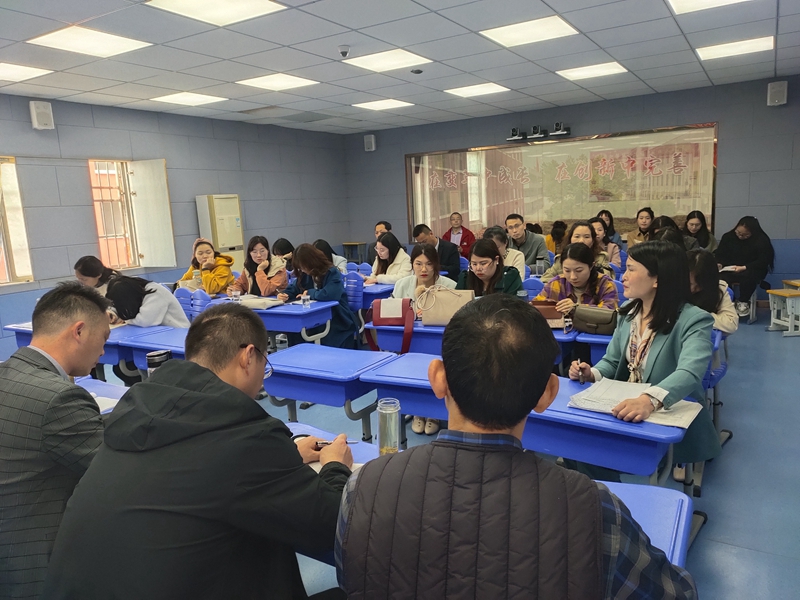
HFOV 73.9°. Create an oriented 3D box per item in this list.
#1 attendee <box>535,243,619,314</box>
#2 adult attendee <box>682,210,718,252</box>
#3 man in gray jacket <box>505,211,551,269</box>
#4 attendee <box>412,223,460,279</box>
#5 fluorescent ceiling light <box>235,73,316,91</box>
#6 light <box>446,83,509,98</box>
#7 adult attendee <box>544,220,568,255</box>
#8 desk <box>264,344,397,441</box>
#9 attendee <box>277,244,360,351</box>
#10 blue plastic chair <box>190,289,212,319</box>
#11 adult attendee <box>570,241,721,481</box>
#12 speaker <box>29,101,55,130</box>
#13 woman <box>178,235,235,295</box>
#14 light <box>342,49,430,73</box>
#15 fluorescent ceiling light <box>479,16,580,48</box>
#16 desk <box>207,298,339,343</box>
[{"bbox_3d":[1.065,0.272,3.218,0.520,1.228,0.620,1,12,20],"label":"attendee"},{"bbox_3d":[3.111,-0.329,5.597,0.480,1.200,0.700,5,13,37],"label":"adult attendee"},{"bbox_3d":[1.176,-0.137,5.036,0.520,1.321,0.650,2,12,22],"label":"man in gray jacket"},{"bbox_3d":[0.361,-0.154,5.357,0.520,1.220,0.780,6,13,39],"label":"attendee"},{"bbox_3d":[-1.128,-2.038,4.941,0.600,0.050,0.600,4,13,32],"label":"fluorescent ceiling light"},{"bbox_3d":[0.850,-2.306,5.807,0.600,0.050,0.600,4,13,32],"label":"light"},{"bbox_3d":[1.884,-0.378,6.376,0.470,1.140,0.720,4,13,34],"label":"adult attendee"},{"bbox_3d":[-0.347,0.678,2.804,0.600,0.760,0.440,4,13,31],"label":"desk"},{"bbox_3d":[-0.548,0.144,4.456,0.750,1.200,0.580,-11,14,-36],"label":"attendee"},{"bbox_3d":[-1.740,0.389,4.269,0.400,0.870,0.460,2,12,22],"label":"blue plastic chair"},{"bbox_3d":[1.126,0.405,2.388,0.780,1.300,0.580,-14,15,-43],"label":"adult attendee"},{"bbox_3d":[-3.350,-1.714,4.943,0.160,0.260,0.180,4,13,31],"label":"speaker"},{"bbox_3d":[-1.667,0.083,4.630,0.500,1.220,0.700,2,11,24],"label":"woman"},{"bbox_3d":[-0.098,-1.974,4.352,0.600,0.050,0.600,4,13,32],"label":"light"},{"bbox_3d":[0.928,-1.932,3.782,0.570,0.070,0.550,4,13,34],"label":"fluorescent ceiling light"},{"bbox_3d":[-1.027,0.400,4.425,1.100,0.760,0.440,4,13,31],"label":"desk"}]

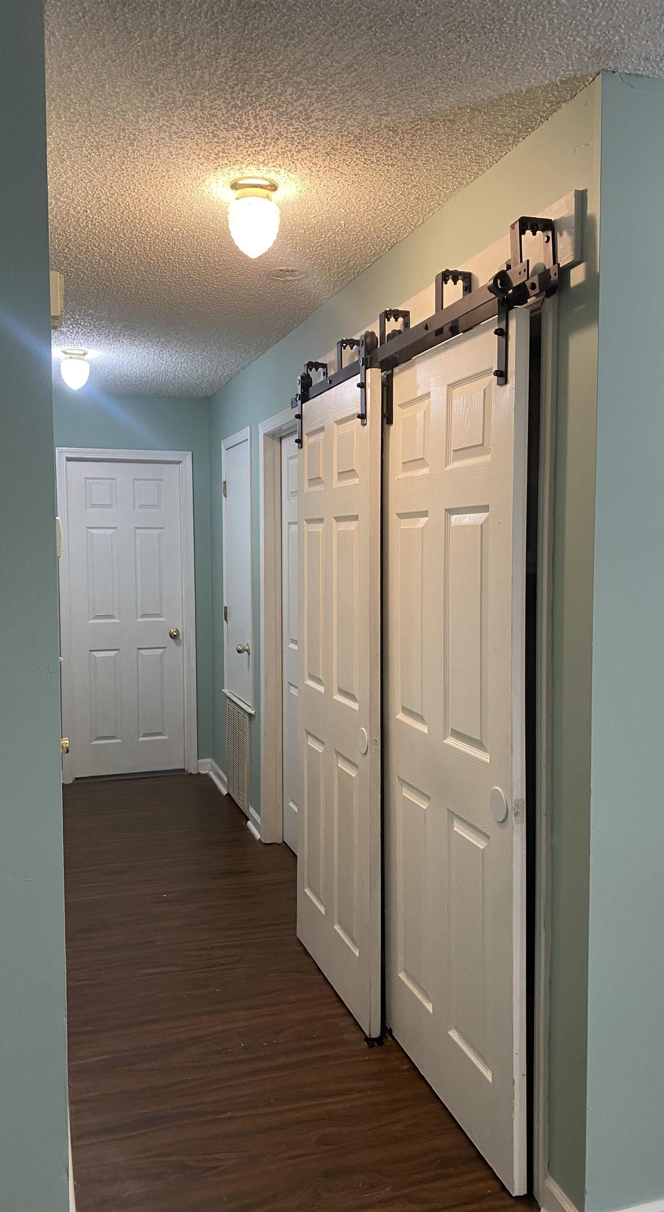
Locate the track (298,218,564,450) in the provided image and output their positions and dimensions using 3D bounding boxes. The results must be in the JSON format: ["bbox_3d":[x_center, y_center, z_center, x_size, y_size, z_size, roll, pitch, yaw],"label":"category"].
[{"bbox_3d":[0.172,-0.688,2.644,0.180,0.305,1.725,-1,4,-18],"label":"track"}]

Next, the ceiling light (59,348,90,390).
[{"bbox_3d":[-1.248,-1.144,4.425,0.140,0.190,0.140,-1,4,-18],"label":"ceiling light"}]

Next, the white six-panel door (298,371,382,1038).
[{"bbox_3d":[0.005,0.290,3.042,0.038,1.983,0.767,-1,4,-18],"label":"white six-panel door"}]

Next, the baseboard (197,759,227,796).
[{"bbox_3d":[-0.744,1.078,5.740,0.099,0.080,0.589,-1,4,-18],"label":"baseboard"}]

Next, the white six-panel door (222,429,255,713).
[{"bbox_3d":[-0.533,-0.201,5.115,0.045,1.510,0.750,-1,4,-18],"label":"white six-panel door"}]

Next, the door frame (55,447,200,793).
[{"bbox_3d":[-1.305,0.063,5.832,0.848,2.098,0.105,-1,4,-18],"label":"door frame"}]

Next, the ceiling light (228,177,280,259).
[{"bbox_3d":[-0.205,-1.014,2.401,0.136,0.191,0.136,0,4,0],"label":"ceiling light"}]

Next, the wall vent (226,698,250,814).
[{"bbox_3d":[-0.537,0.857,5.219,0.027,0.582,0.570,-1,4,-18],"label":"wall vent"}]

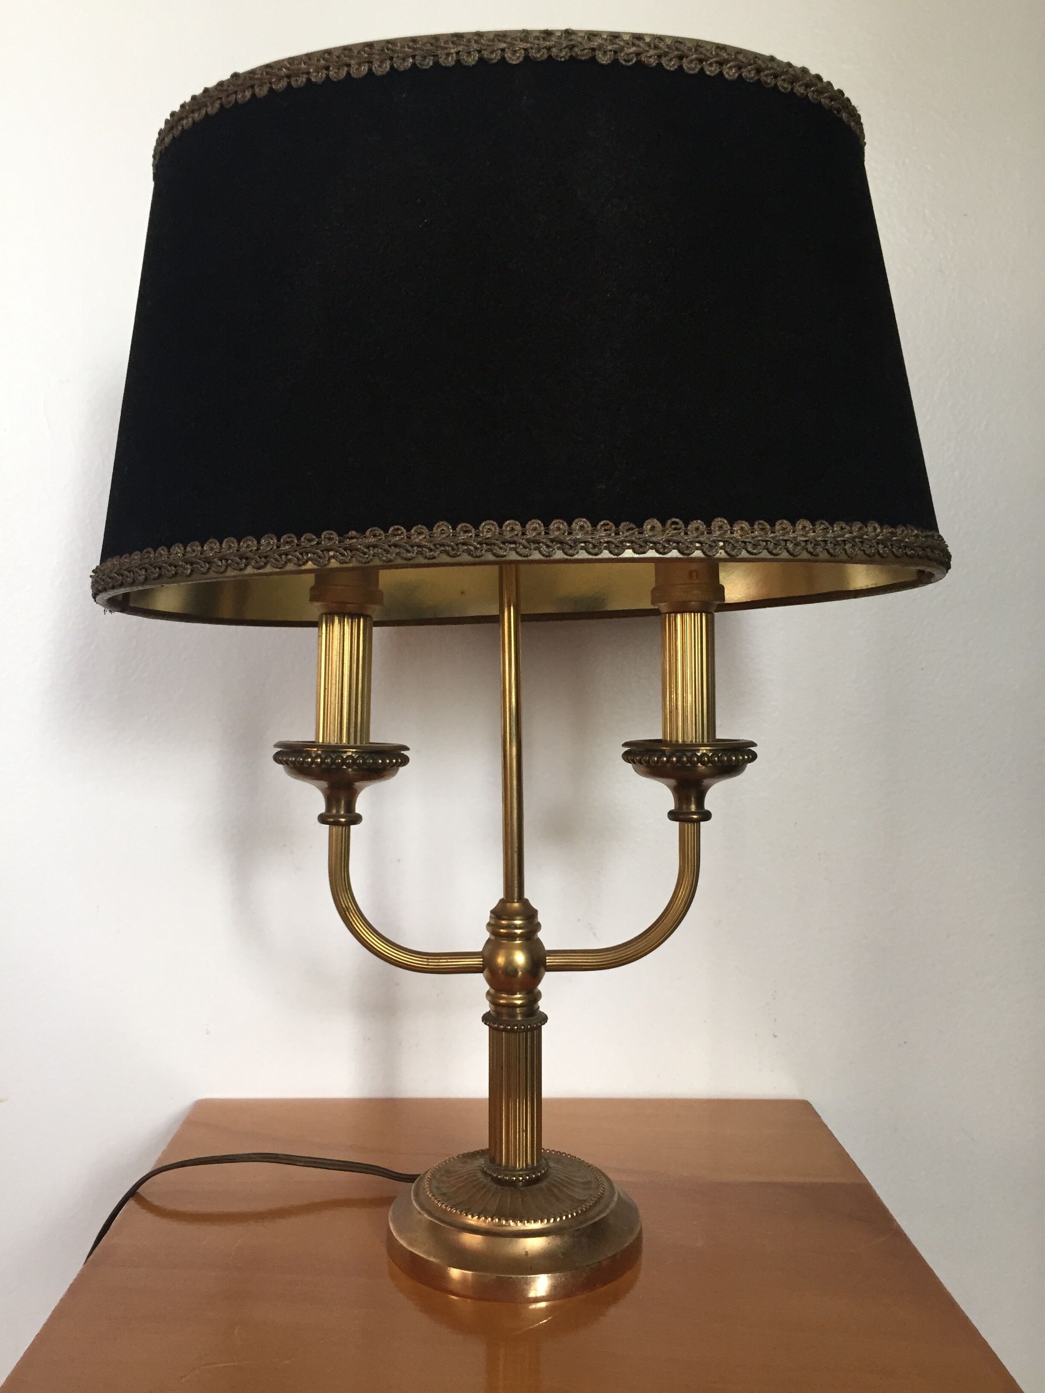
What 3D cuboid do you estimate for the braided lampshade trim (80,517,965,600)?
[{"bbox_3d":[0.001,-0.051,0.497,0.360,0.015,0.240,-2,-1,1],"label":"braided lampshade trim"}]

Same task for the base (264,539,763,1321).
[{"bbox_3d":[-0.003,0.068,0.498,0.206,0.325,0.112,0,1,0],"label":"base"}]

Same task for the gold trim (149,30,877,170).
[{"bbox_3d":[-0.004,-0.227,0.501,0.310,0.015,0.190,-2,-1,1],"label":"gold trim"}]

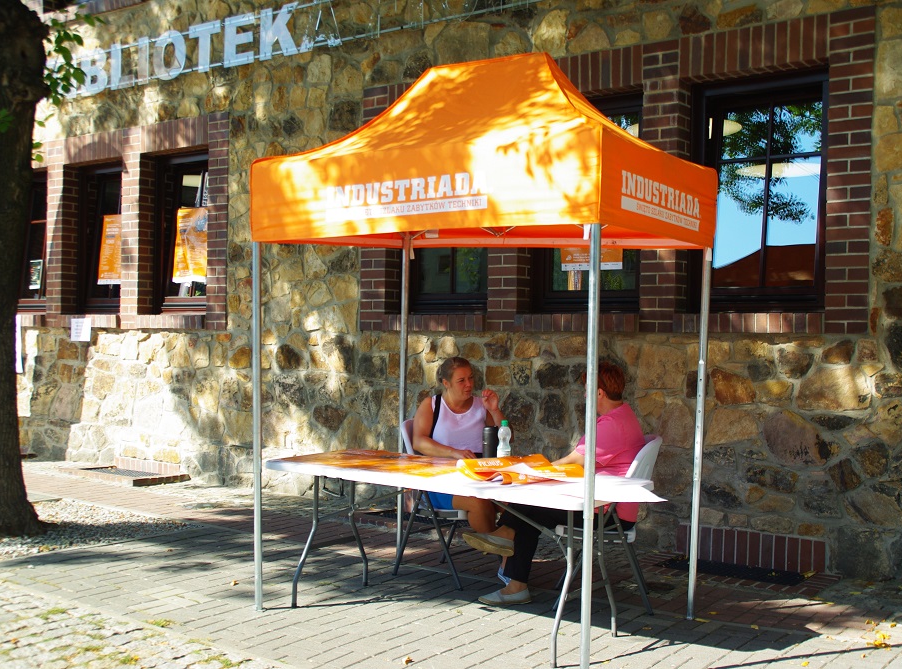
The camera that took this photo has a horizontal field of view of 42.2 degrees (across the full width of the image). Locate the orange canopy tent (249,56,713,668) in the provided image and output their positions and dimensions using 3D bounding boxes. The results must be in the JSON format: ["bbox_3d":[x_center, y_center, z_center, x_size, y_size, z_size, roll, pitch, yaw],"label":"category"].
[{"bbox_3d":[0.150,0.029,5.890,1.952,2.829,1.288,1,0,34],"label":"orange canopy tent"}]

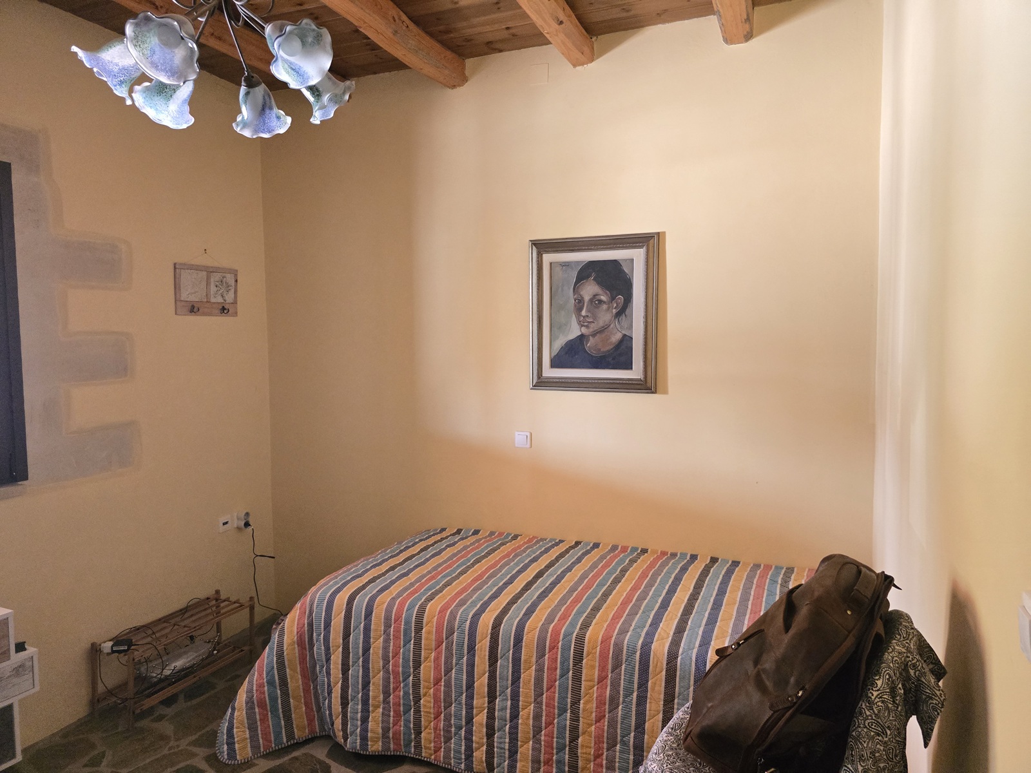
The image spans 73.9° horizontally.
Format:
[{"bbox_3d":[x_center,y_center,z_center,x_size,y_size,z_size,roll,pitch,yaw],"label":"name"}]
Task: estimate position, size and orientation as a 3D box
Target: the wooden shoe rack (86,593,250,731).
[{"bbox_3d":[-1.591,1.254,3.239,0.260,0.323,0.679,1,4,24],"label":"wooden shoe rack"}]

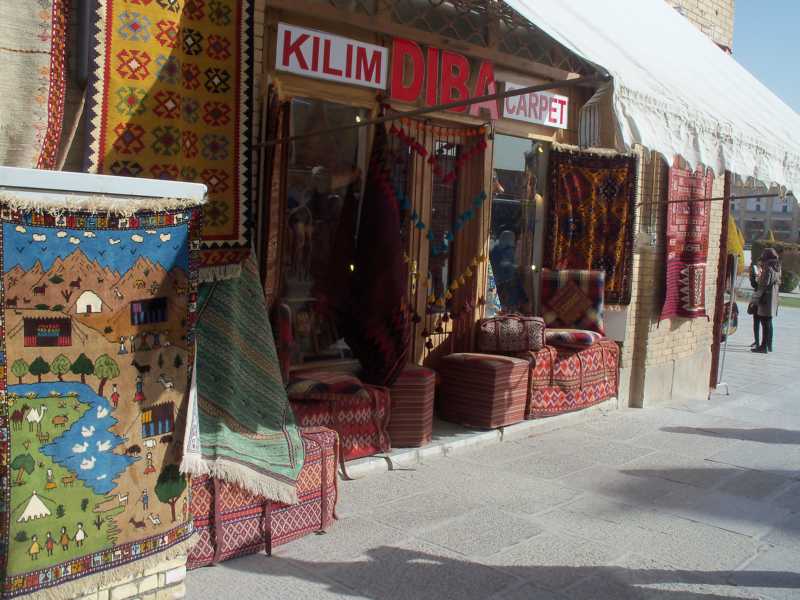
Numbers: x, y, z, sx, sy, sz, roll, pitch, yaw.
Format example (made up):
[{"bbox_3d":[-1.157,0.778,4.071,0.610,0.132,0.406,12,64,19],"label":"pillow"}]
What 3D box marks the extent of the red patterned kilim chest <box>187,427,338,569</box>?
[{"bbox_3d":[-0.822,0.968,4.043,0.420,0.460,1.000,6,7,44],"label":"red patterned kilim chest"}]

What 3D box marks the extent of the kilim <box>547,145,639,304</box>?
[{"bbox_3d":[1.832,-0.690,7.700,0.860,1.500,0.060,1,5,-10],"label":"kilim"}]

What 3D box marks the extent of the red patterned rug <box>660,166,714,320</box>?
[{"bbox_3d":[2.755,-0.572,7.716,0.930,1.550,0.060,-3,6,-43],"label":"red patterned rug"}]

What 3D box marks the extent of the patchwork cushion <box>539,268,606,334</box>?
[{"bbox_3d":[1.662,0.034,7.750,0.600,0.660,0.160,1,-5,-3],"label":"patchwork cushion"}]

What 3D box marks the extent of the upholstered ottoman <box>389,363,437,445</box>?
[{"bbox_3d":[0.018,0.771,5.921,0.420,0.480,0.420,3,5,16],"label":"upholstered ottoman"}]

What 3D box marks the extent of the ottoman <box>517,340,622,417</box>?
[{"bbox_3d":[1.432,0.670,7.360,0.480,0.530,1.430,6,7,44],"label":"ottoman"}]

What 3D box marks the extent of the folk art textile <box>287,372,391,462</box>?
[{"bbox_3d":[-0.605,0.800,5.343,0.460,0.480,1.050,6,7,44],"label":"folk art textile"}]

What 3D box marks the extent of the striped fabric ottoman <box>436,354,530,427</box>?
[{"bbox_3d":[0.670,0.715,6.481,0.490,0.490,0.470,7,8,41],"label":"striped fabric ottoman"}]

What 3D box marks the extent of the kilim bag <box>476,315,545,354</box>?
[{"bbox_3d":[0.875,0.257,6.428,0.490,0.265,0.220,2,6,-8],"label":"kilim bag"}]

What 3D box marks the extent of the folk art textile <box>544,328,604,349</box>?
[{"bbox_3d":[1.589,0.359,7.450,0.520,0.130,0.440,1,5,-5],"label":"folk art textile"}]

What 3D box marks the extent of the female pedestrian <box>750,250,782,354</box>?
[{"bbox_3d":[5.626,0.008,12.400,0.380,1.600,0.460,3,5,18],"label":"female pedestrian"}]

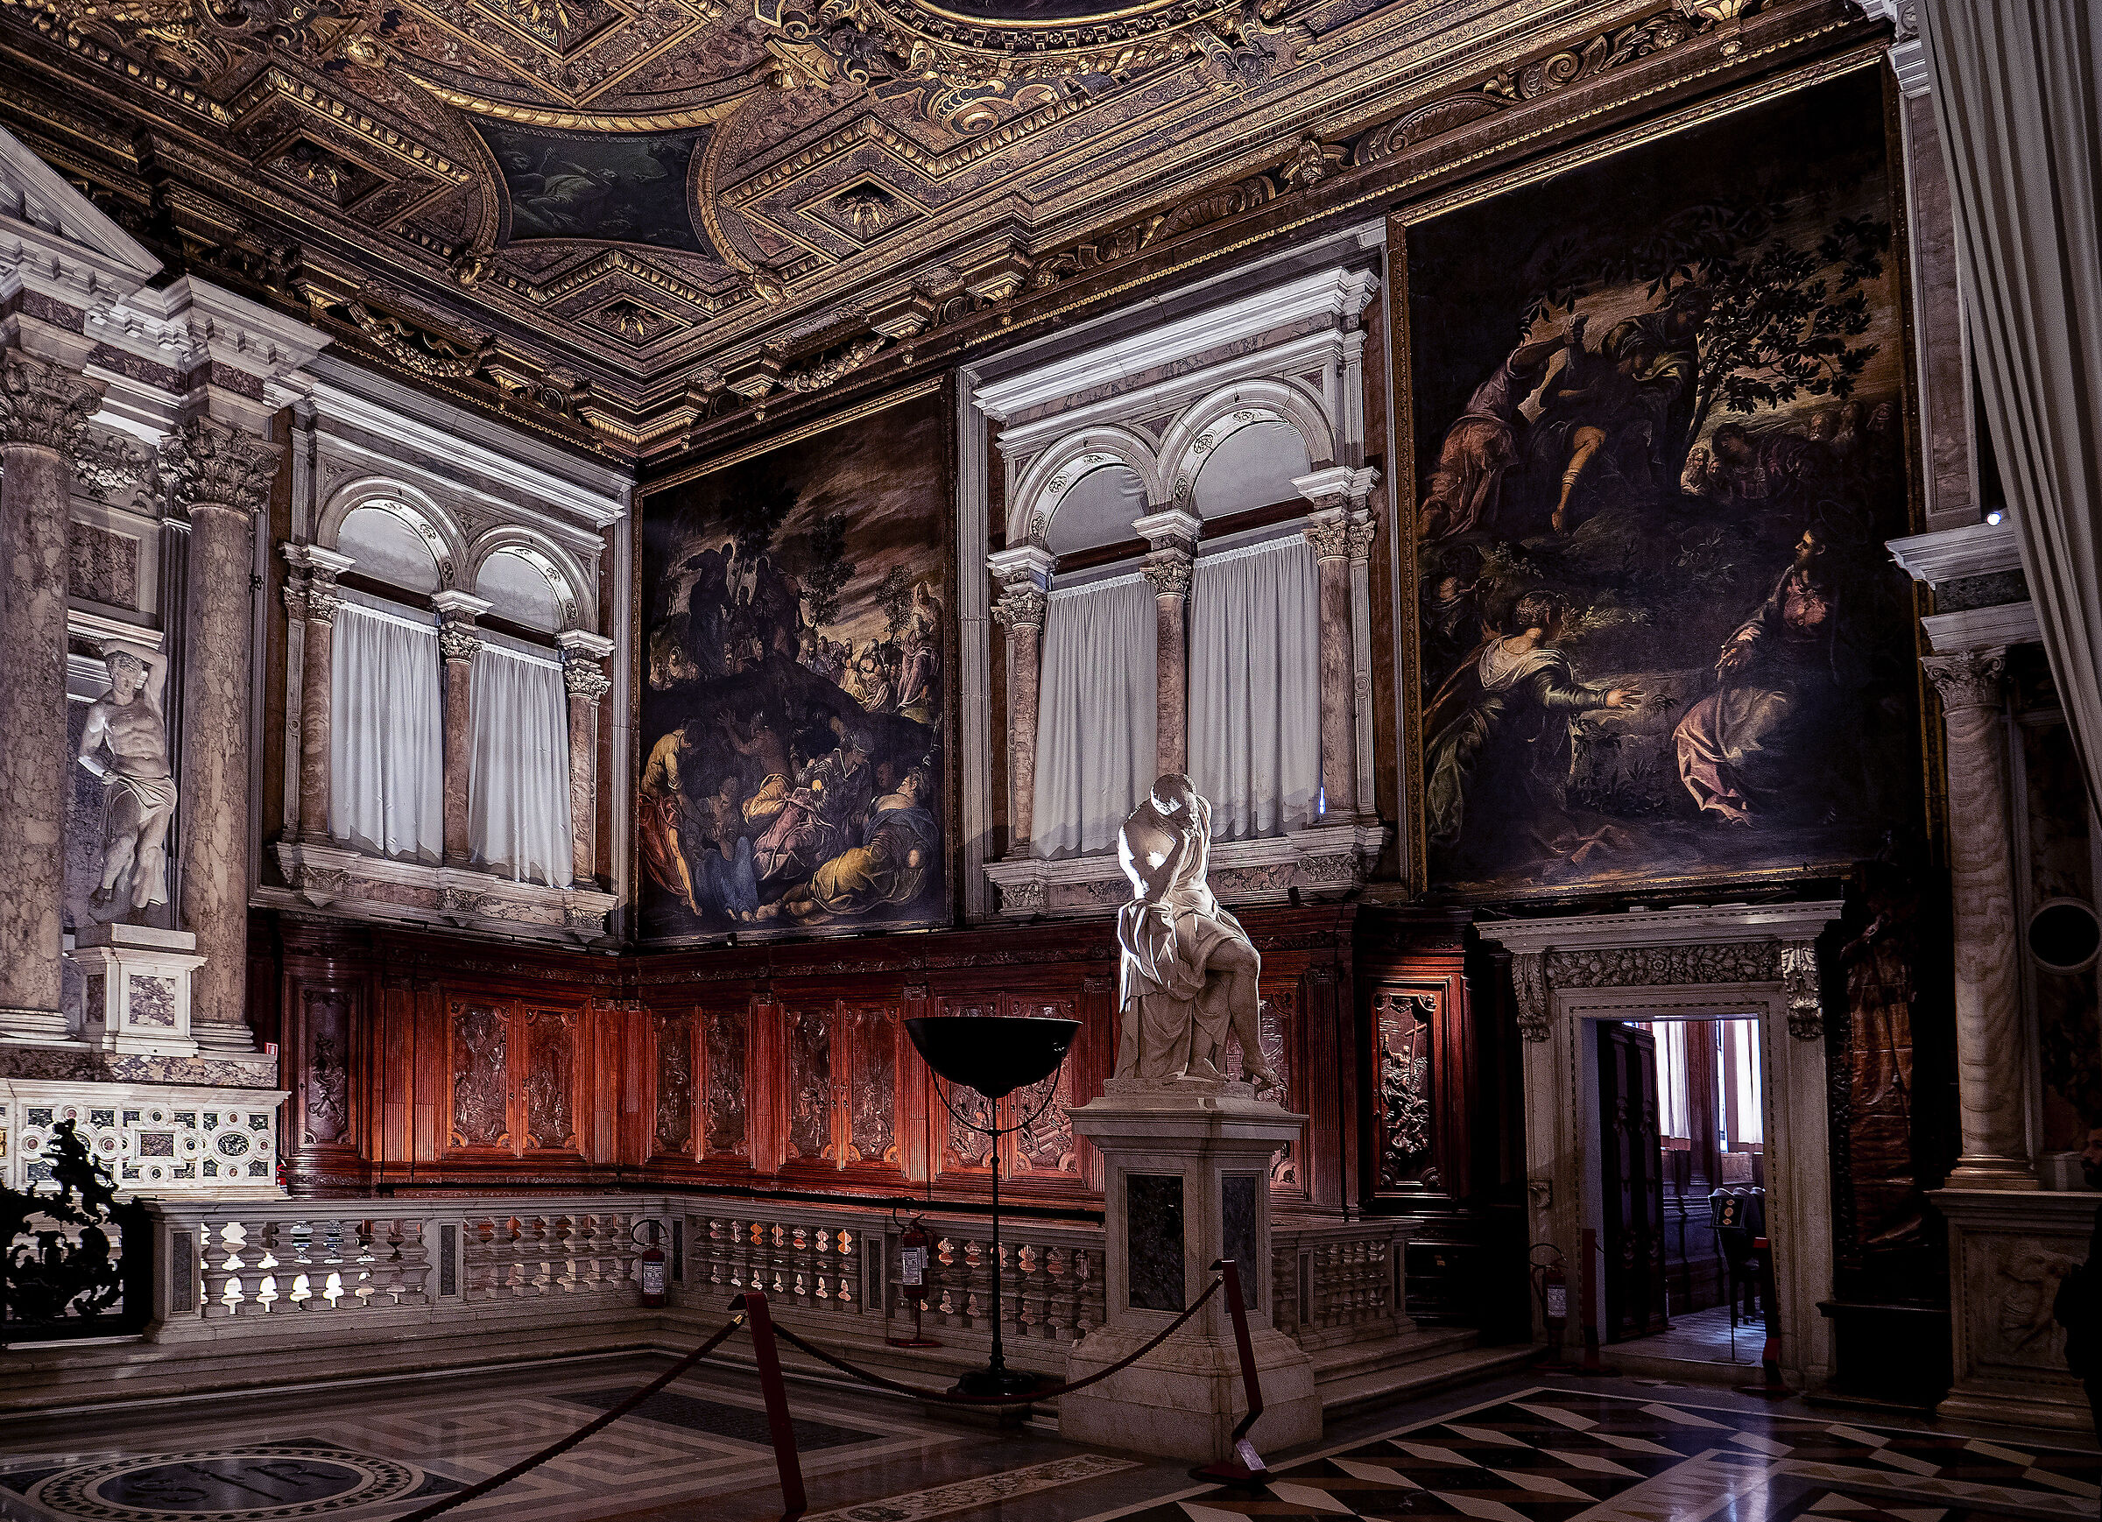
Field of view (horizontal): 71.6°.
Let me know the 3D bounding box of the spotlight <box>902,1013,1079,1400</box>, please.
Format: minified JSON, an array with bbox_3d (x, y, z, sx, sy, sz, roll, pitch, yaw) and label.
[{"bbox_3d":[-0.332,2.511,8.300,1.000,2.100,1.000,-1,-6,0],"label":"spotlight"}]

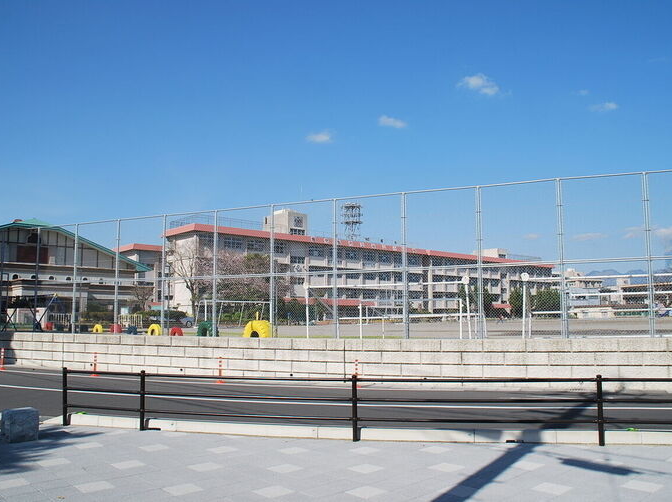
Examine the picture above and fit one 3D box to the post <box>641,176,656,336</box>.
[{"bbox_3d":[7.390,0.100,13.300,0.120,3.950,0.120,-2,-6,16],"label":"post"}]

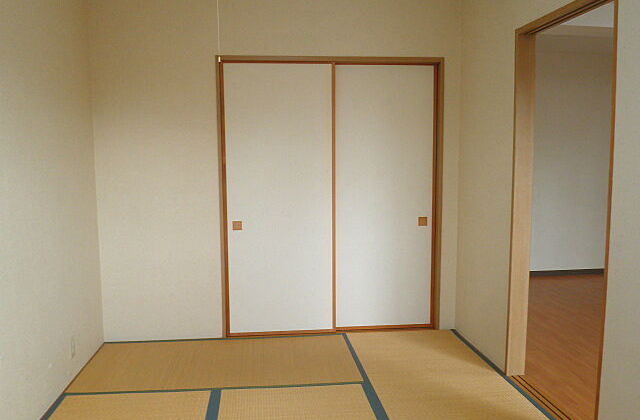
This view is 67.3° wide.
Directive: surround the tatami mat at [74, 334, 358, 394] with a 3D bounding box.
[{"bbox_3d":[-0.637,0.999,3.137,1.703,0.040,0.805,-1,6,-7],"label":"tatami mat"}]

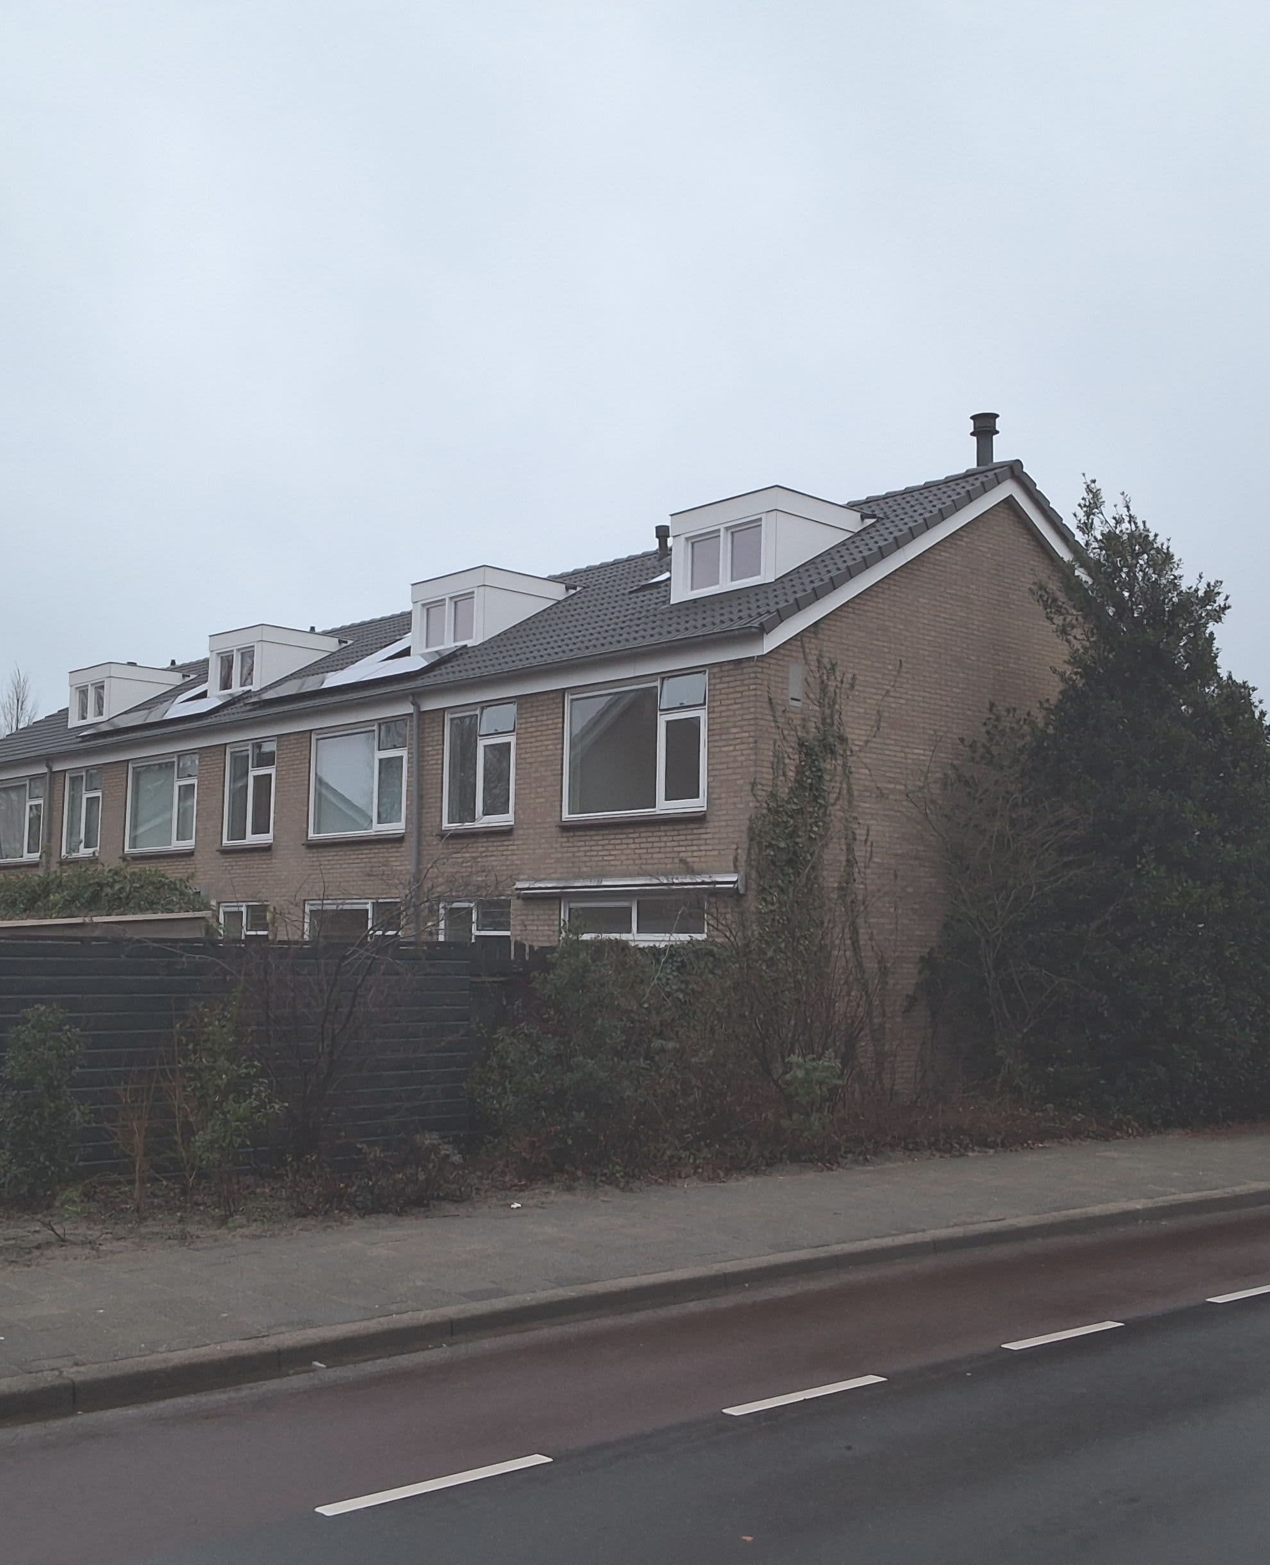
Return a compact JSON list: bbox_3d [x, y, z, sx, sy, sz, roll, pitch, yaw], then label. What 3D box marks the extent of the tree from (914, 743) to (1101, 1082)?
[{"bbox_3d":[4.155,1.604,18.831,2.100,4.130,1.900,6,-7,-41],"label":"tree"}]

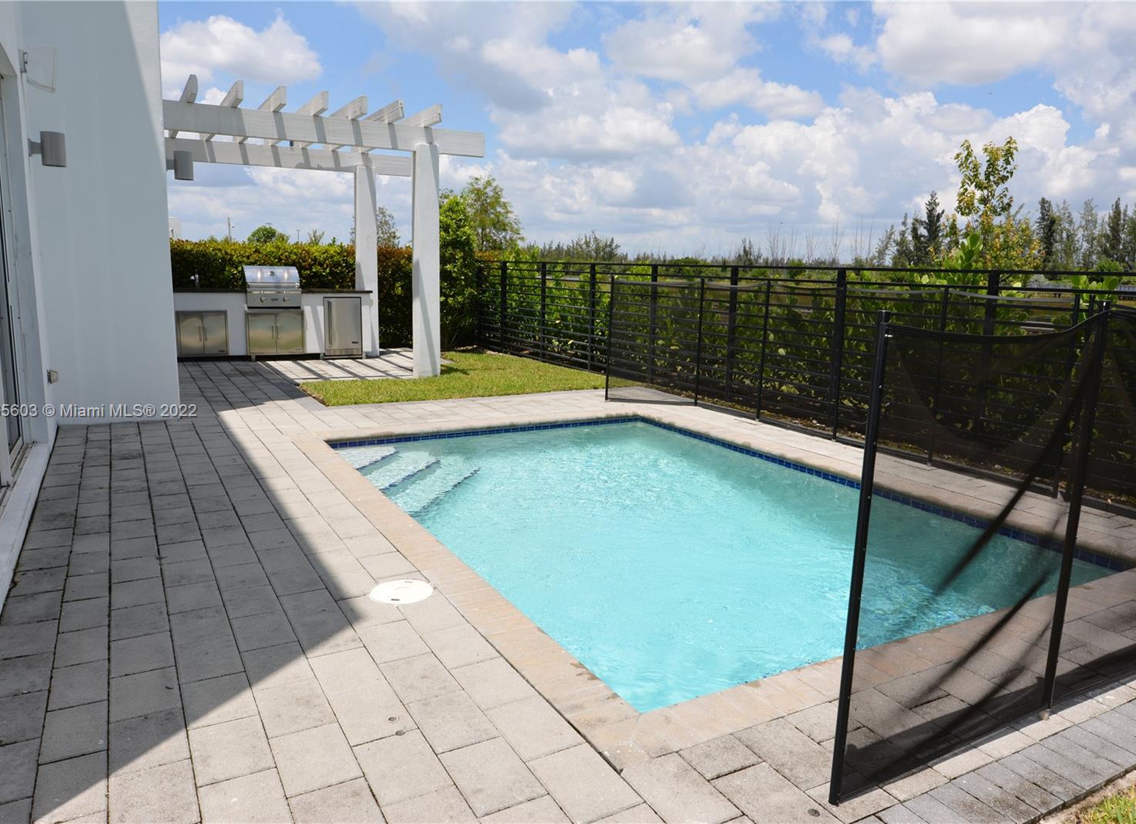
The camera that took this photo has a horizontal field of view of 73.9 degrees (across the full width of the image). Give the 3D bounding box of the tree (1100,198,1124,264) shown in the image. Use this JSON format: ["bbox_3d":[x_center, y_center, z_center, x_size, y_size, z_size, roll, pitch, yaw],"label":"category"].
[{"bbox_3d":[54.051,-17.542,75.000,2.100,7.500,2.100,-4,12,-30],"label":"tree"}]

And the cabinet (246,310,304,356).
[{"bbox_3d":[-4.210,-1.148,10.804,0.774,0.623,0.521,-4,12,-30],"label":"cabinet"}]

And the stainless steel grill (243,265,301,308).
[{"bbox_3d":[-4.200,-1.773,10.681,0.706,0.582,0.603,-4,12,-30],"label":"stainless steel grill"}]

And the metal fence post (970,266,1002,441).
[{"bbox_3d":[3.286,-0.381,5.960,0.082,1.432,0.082,-4,12,-30],"label":"metal fence post"}]

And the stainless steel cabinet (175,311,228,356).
[{"bbox_3d":[-5.012,-1.078,10.335,0.623,0.603,0.521,-4,12,-30],"label":"stainless steel cabinet"}]

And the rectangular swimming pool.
[{"bbox_3d":[0.482,1.119,5.043,3.069,1.206,4.178,-4,12,-30],"label":"rectangular swimming pool"}]

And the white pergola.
[{"bbox_3d":[-3.279,-2.132,9.872,3.617,3.124,3.384,-4,12,-30],"label":"white pergola"}]

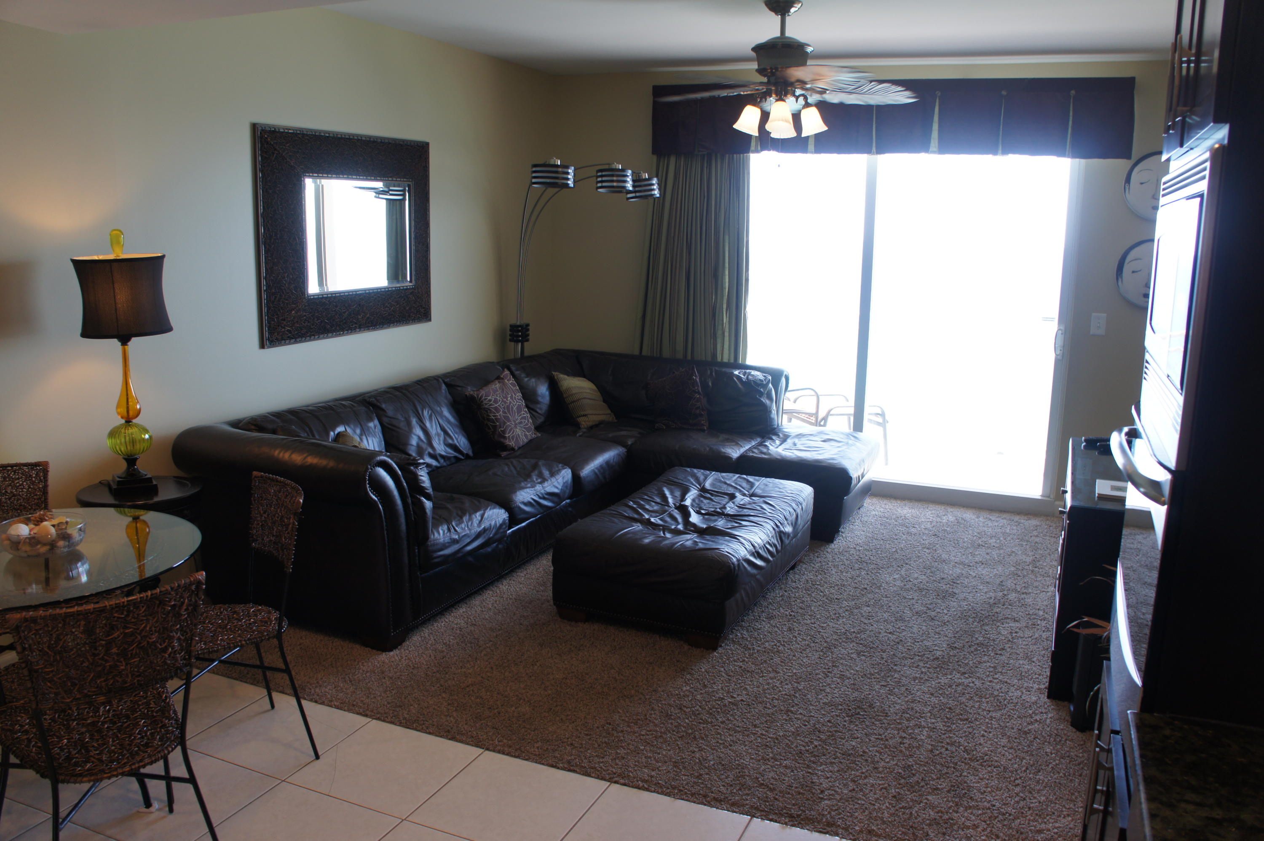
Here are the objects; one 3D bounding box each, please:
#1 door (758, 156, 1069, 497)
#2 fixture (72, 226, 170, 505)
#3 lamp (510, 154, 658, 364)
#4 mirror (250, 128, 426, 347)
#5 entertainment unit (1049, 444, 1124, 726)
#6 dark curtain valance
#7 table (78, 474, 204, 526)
[{"bbox_3d":[1.479,-0.679,5.842,2.123,2.130,0.120,6,13,22],"label":"door"},{"bbox_3d":[-1.792,-0.201,3.353,0.295,0.938,0.295,6,13,22],"label":"fixture"},{"bbox_3d":[-0.388,-0.537,5.790,1.000,2.038,0.750,6,13,22],"label":"lamp"},{"bbox_3d":[-1.373,-0.908,4.652,0.050,0.955,1.254,6,13,22],"label":"mirror"},{"bbox_3d":[1.970,0.565,3.838,0.460,0.730,1.215,6,13,22],"label":"entertainment unit"},{"bbox_3d":[1.407,-1.746,5.527,2.698,0.412,0.180,6,13,22],"label":"dark curtain valance"},{"bbox_3d":[-1.806,0.596,3.536,0.425,0.696,0.425,6,13,22],"label":"table"}]

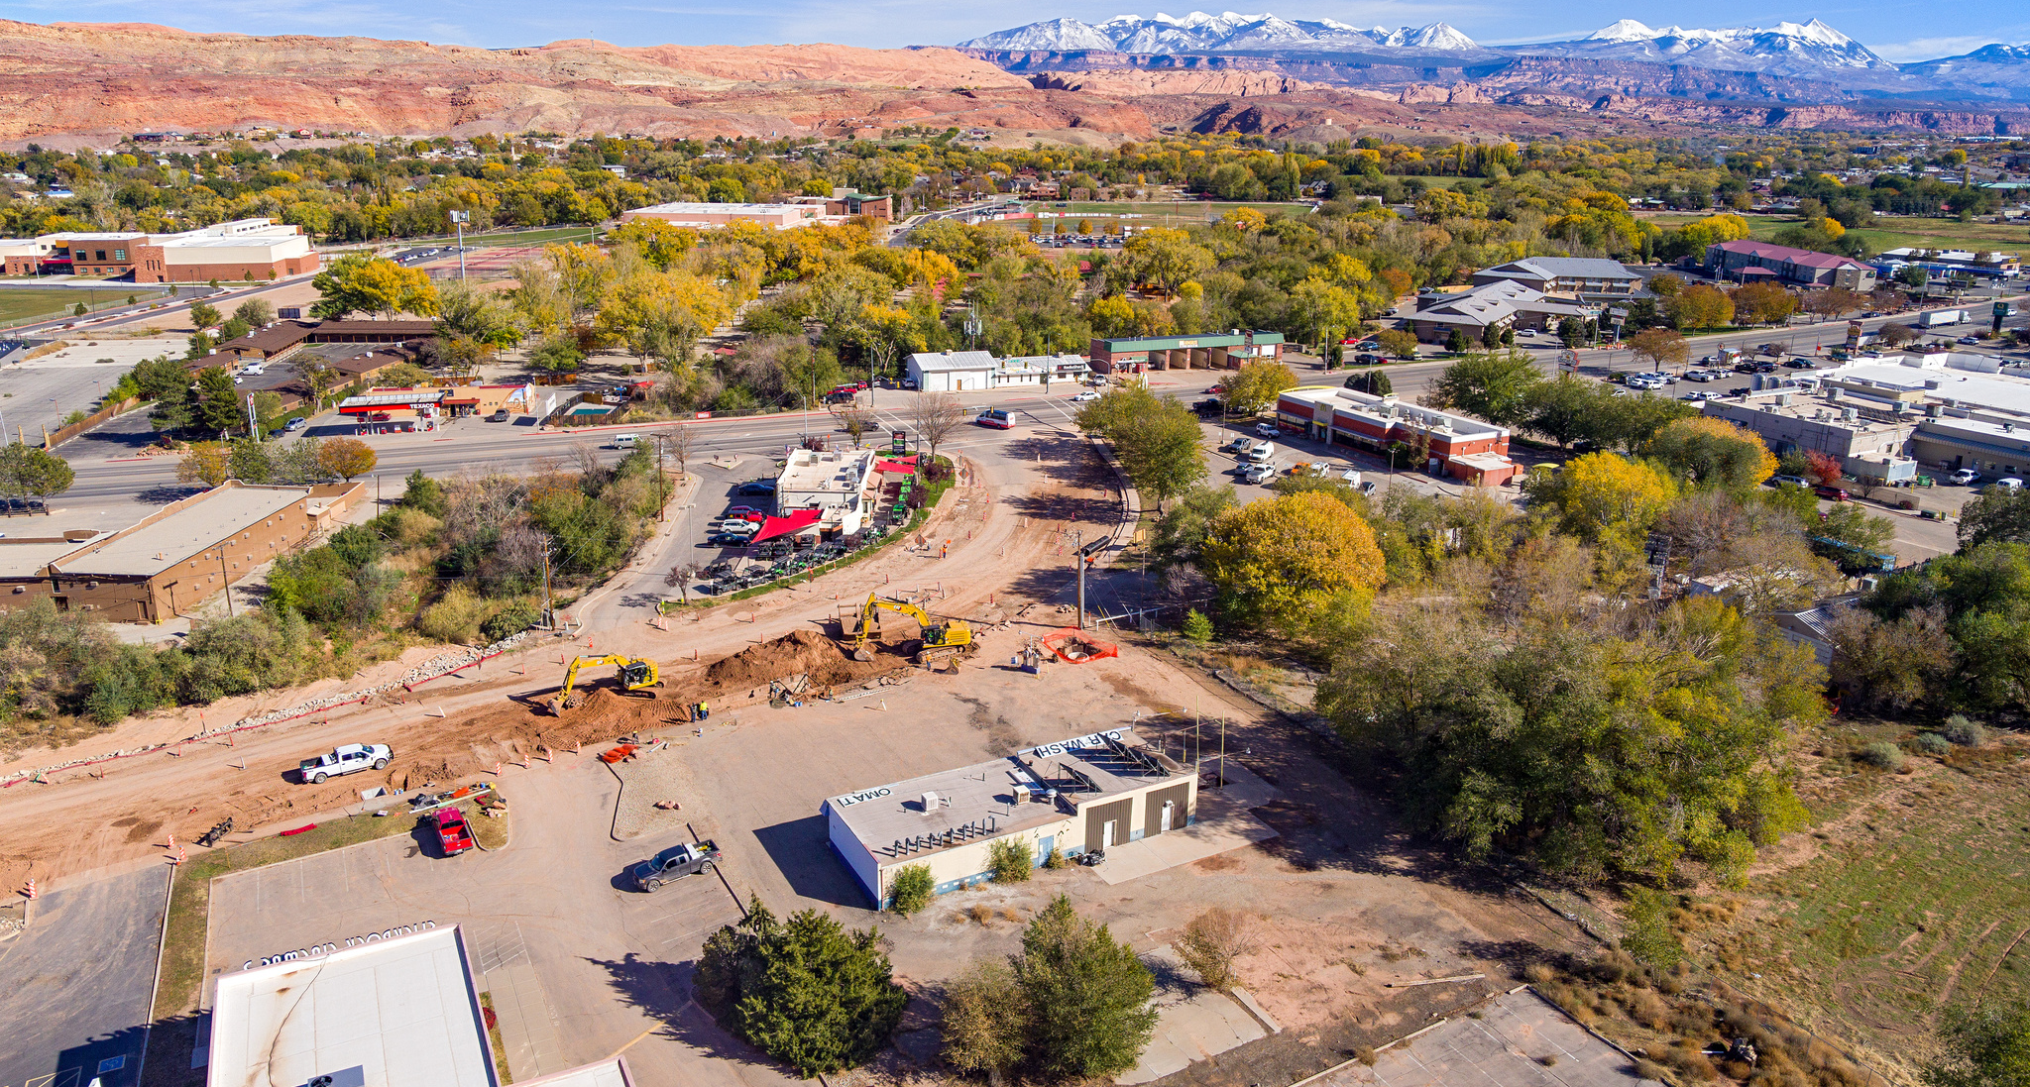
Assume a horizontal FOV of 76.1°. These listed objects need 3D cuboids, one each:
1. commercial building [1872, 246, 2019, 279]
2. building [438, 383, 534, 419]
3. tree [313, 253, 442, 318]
[{"bbox_3d":[363.010,-112.180,515.370,45.000,6.000,36.000,3,18,5],"label":"commercial building"},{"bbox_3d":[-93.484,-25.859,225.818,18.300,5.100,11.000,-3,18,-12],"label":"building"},{"bbox_3d":[-155.200,-61.920,314.550,27.500,16.000,27.500,-7,19,-25],"label":"tree"}]

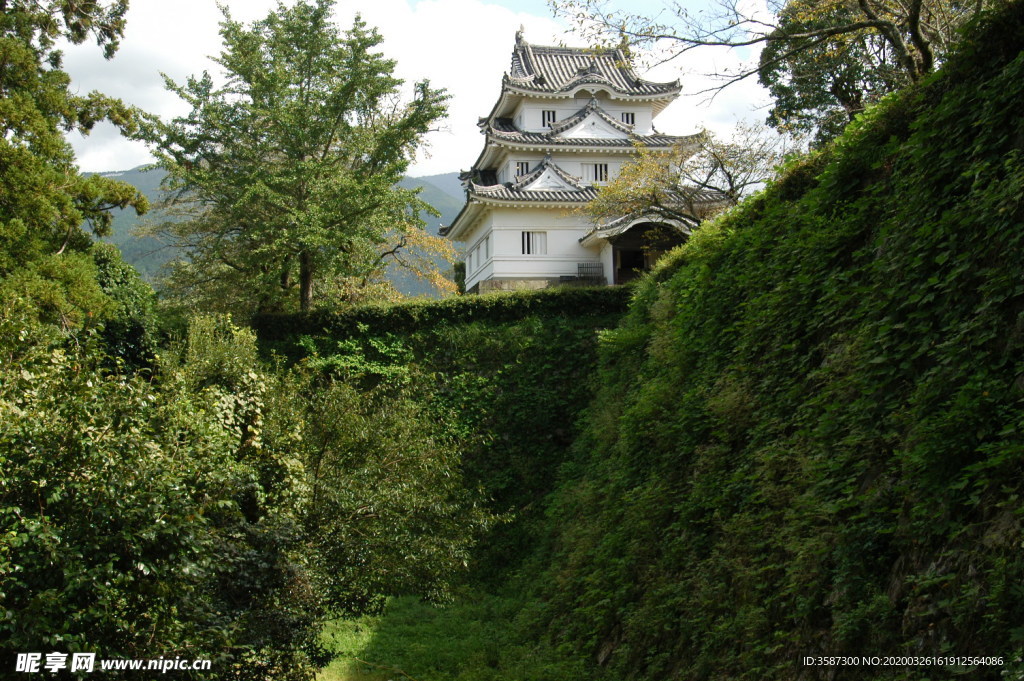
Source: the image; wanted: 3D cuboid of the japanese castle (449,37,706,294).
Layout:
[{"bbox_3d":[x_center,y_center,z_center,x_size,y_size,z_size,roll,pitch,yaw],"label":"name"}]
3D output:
[{"bbox_3d":[3.845,-11.291,74.676,14.652,17.523,16.632,0,-4,-10],"label":"japanese castle"}]

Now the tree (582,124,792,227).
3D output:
[{"bbox_3d":[7.393,-6.597,50.000,8.880,4.985,7.300,-1,-3,0],"label":"tree"}]

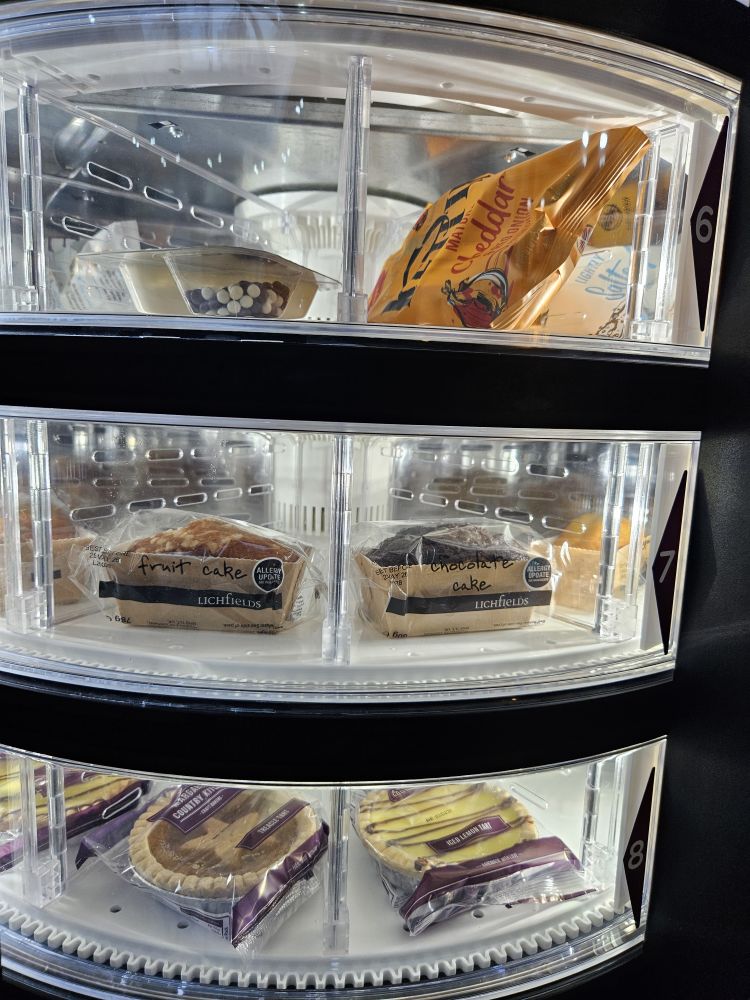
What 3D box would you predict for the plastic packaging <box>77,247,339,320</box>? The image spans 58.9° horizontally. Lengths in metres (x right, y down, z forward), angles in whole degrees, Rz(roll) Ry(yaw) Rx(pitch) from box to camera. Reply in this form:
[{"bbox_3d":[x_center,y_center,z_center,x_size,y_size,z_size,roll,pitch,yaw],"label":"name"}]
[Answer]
[{"bbox_3d":[-0.084,-0.106,0.359,0.102,0.035,0.102,6,9,21],"label":"plastic packaging"}]

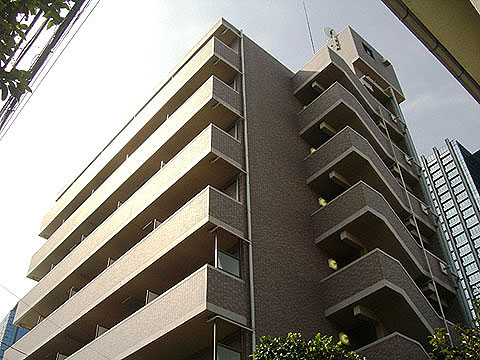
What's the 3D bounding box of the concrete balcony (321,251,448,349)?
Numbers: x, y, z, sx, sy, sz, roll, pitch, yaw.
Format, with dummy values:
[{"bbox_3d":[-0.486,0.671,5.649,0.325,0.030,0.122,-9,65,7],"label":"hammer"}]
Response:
[{"bbox_3d":[4.629,4.357,16.933,2.982,2.669,2.356,30,-51,-29],"label":"concrete balcony"}]

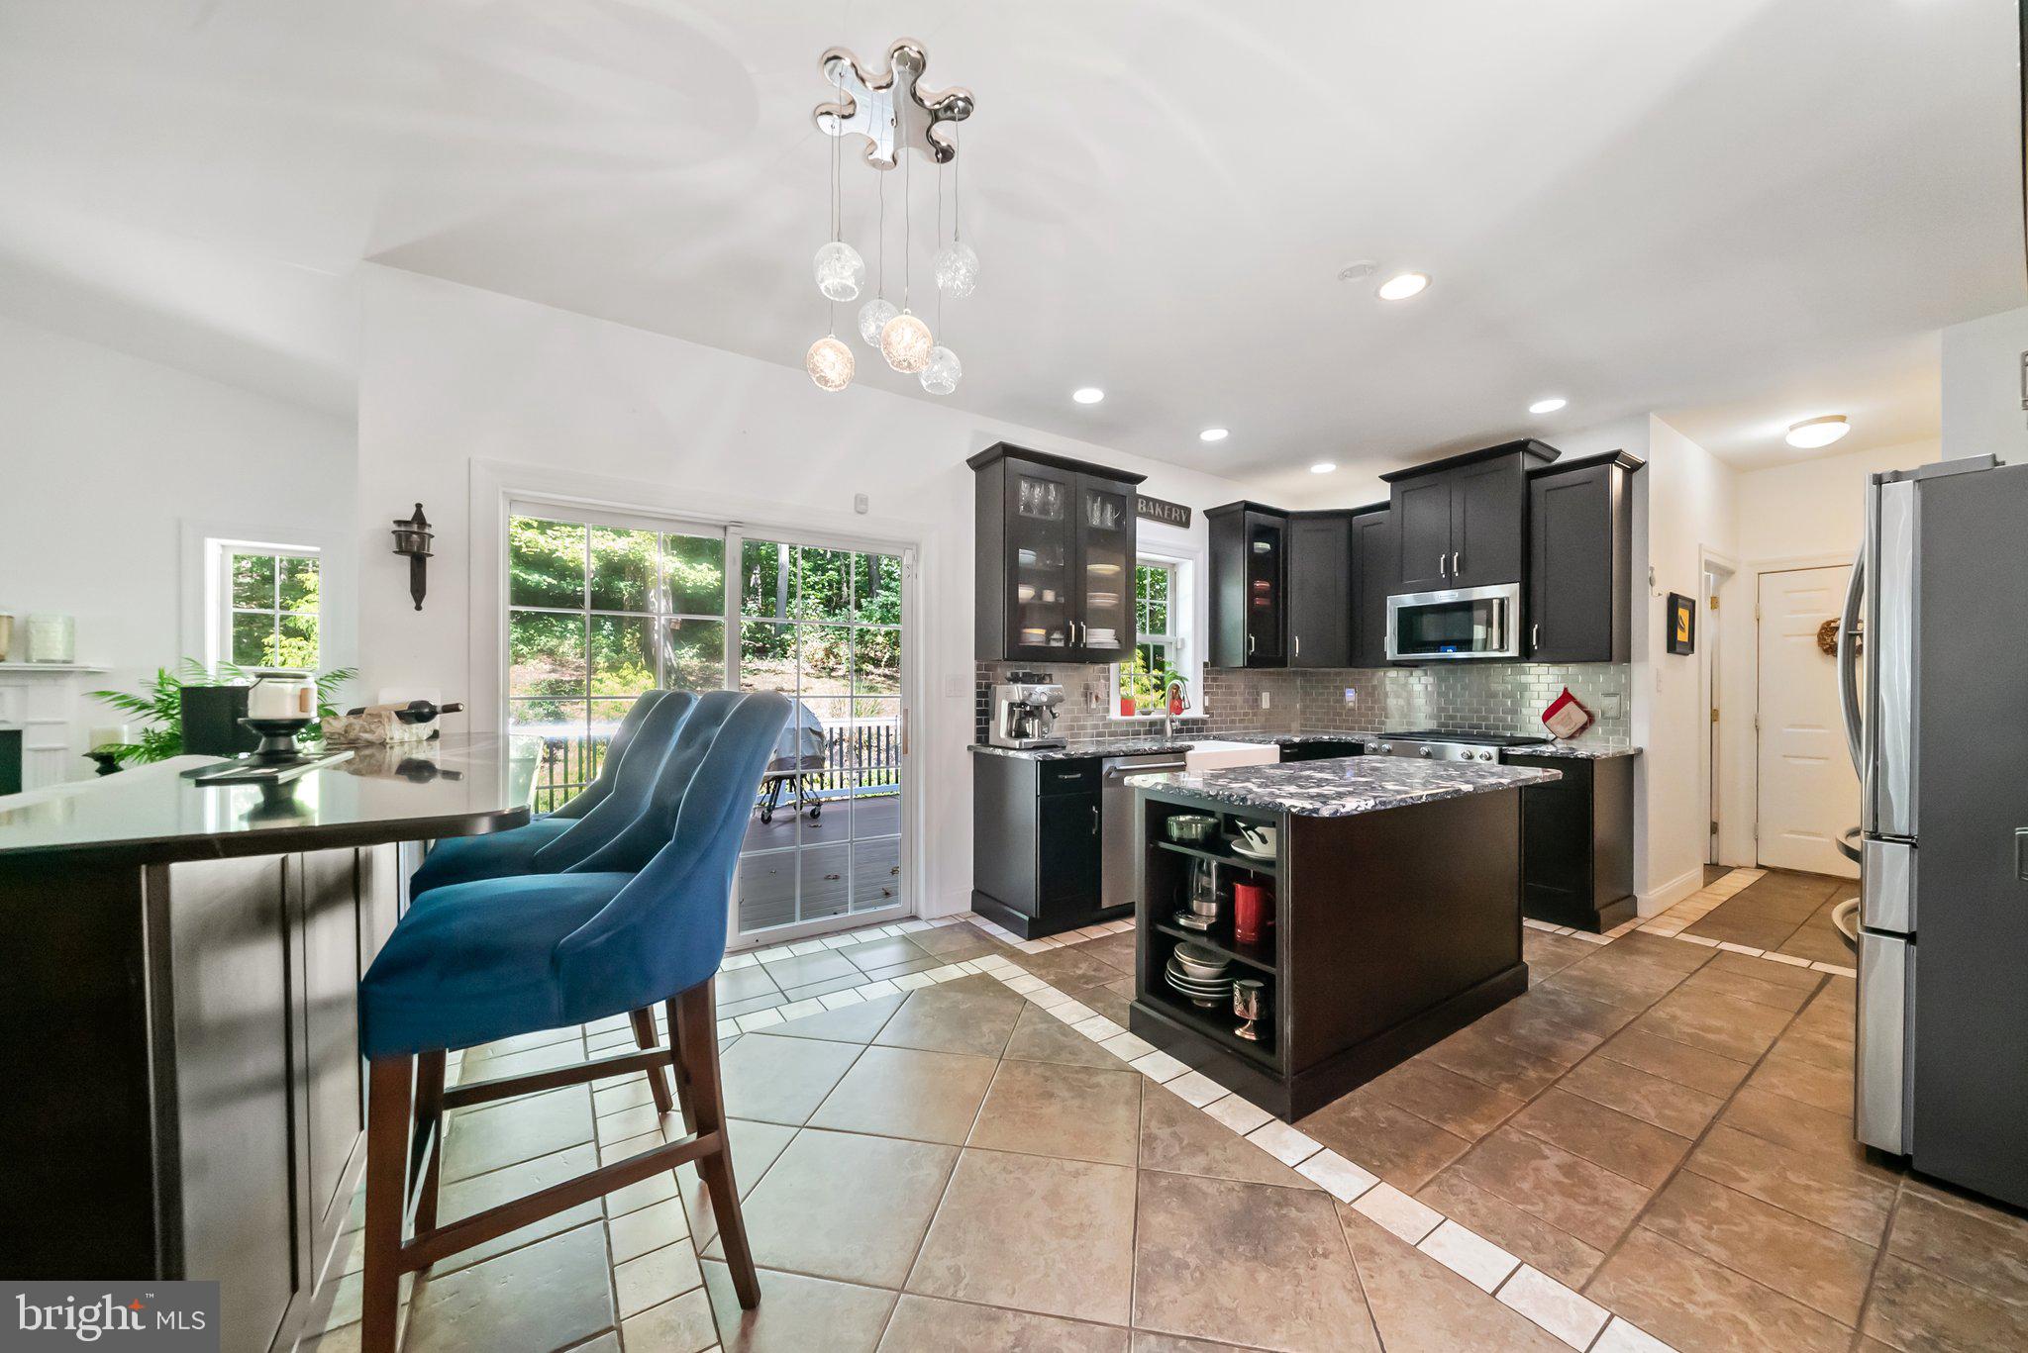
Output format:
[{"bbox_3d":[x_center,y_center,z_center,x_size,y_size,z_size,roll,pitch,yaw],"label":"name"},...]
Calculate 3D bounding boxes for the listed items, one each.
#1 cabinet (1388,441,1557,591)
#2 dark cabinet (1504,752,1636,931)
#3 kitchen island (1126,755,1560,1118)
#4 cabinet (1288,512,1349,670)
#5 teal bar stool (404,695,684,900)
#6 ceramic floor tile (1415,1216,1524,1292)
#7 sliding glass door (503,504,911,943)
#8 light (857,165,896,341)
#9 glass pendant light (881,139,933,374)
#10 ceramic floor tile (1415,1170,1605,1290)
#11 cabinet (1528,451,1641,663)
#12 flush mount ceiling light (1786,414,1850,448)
[{"bbox_3d":[2.833,-0.925,4.231,0.456,0.802,0.824,0,0,-33],"label":"cabinet"},{"bbox_3d":[3.068,0.853,3.723,0.605,0.890,0.402,0,0,-33],"label":"dark cabinet"},{"bbox_3d":[1.288,0.823,2.567,1.660,0.914,0.810,0,0,-35],"label":"kitchen island"},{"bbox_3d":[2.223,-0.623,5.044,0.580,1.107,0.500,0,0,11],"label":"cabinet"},{"bbox_3d":[-1.361,0.672,2.085,0.665,1.245,0.521,0,0,-33],"label":"teal bar stool"},{"bbox_3d":[1.005,1.282,1.493,0.138,0.012,0.149,0,0,-35],"label":"ceramic floor tile"},{"bbox_3d":[-1.267,0.294,3.099,1.729,1.950,0.100,0,0,-33],"label":"sliding glass door"},{"bbox_3d":[-0.360,-1.132,1.816,0.118,0.481,0.118,0,0,-33],"label":"light"},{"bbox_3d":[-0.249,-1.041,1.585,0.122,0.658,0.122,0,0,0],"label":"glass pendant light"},{"bbox_3d":[1.157,1.294,1.587,0.155,0.010,0.320,0,0,-34],"label":"ceramic floor tile"},{"bbox_3d":[3.183,-0.624,3.769,0.362,1.086,0.423,0,0,-33],"label":"cabinet"},{"bbox_3d":[4.426,-1.333,3.723,0.245,0.125,0.245,0,0,-34],"label":"flush mount ceiling light"}]

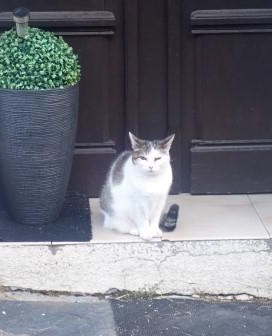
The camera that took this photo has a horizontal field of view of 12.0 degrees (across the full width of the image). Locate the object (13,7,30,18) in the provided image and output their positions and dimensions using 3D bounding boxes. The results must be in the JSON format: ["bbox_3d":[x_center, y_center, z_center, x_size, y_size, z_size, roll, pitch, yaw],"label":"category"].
[{"bbox_3d":[-0.365,-0.496,4.132,0.056,0.031,0.056,-4,21,1],"label":"object"}]

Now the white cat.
[{"bbox_3d":[-0.007,0.037,4.171,0.190,0.332,0.290,-6,14,-26],"label":"white cat"}]

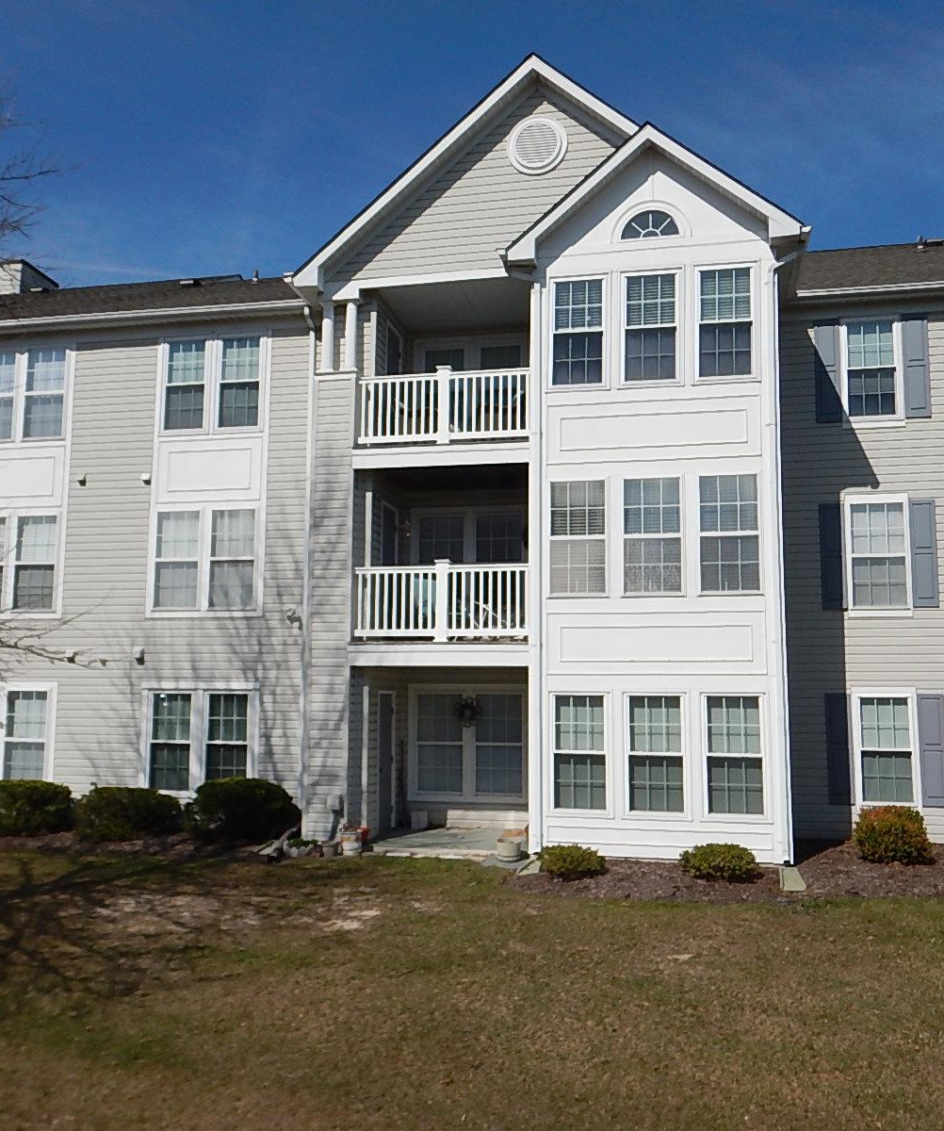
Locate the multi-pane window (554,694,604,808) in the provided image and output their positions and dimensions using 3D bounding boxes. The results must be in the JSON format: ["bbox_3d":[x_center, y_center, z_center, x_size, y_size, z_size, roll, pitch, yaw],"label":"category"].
[{"bbox_3d":[1.387,2.405,13.484,0.687,1.461,0.080,-1,-8,12],"label":"multi-pane window"}]

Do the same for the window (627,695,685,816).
[{"bbox_3d":[2.360,2.418,13.440,0.702,1.478,0.100,-1,-7,12],"label":"window"}]

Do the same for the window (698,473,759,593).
[{"bbox_3d":[3.344,-0.414,13.560,0.771,1.553,0.090,-1,-7,12],"label":"window"}]

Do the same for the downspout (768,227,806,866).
[{"bbox_3d":[4.114,-0.290,13.312,0.495,7.987,0.200,-1,-7,12],"label":"downspout"}]

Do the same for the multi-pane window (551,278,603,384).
[{"bbox_3d":[1.436,-3.159,14.200,0.692,1.470,0.080,-1,-8,12],"label":"multi-pane window"}]

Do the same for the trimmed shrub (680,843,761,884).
[{"bbox_3d":[2.948,3.506,12.416,0.880,0.400,0.850,-1,-8,12],"label":"trimmed shrub"}]

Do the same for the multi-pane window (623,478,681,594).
[{"bbox_3d":[2.356,-0.401,13.642,0.755,1.520,0.080,-1,-8,12],"label":"multi-pane window"}]

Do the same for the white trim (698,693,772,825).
[{"bbox_3d":[3.314,2.433,13.201,0.881,1.627,0.100,-1,-7,12],"label":"white trim"}]

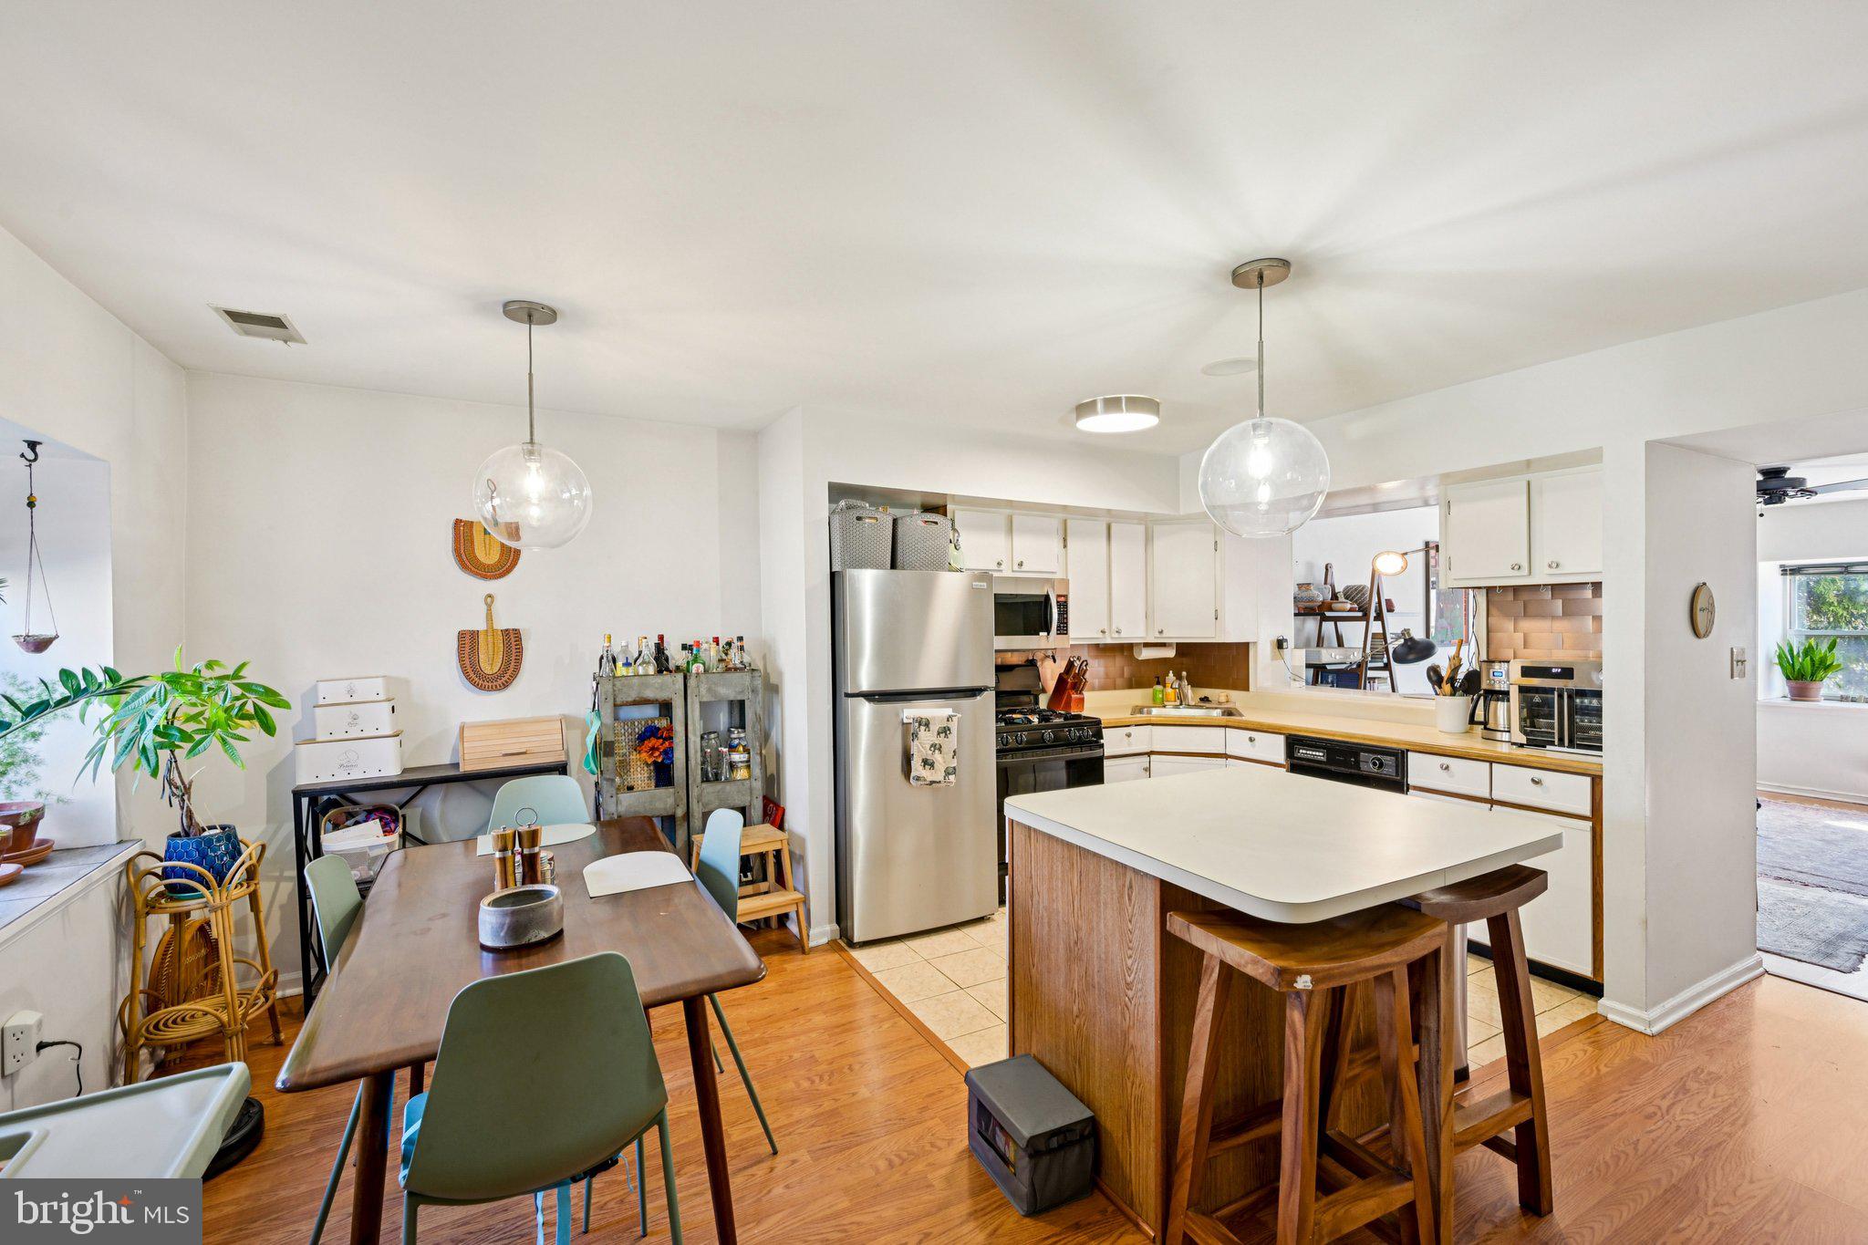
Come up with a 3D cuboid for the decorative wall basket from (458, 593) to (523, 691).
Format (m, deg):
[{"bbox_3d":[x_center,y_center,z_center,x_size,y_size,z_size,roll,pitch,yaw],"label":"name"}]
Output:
[{"bbox_3d":[-1.935,0.090,3.404,0.250,0.430,0.030,0,0,-28],"label":"decorative wall basket"}]

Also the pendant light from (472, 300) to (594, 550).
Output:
[{"bbox_3d":[-1.223,-0.595,2.373,0.320,0.743,0.320,0,0,-28],"label":"pendant light"}]

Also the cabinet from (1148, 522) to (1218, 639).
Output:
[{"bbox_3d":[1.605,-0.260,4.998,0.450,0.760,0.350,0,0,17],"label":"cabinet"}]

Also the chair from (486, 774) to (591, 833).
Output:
[{"bbox_3d":[-1.383,1.020,2.751,0.480,0.870,0.530,-1,0,-28],"label":"chair"}]

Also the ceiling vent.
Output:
[{"bbox_3d":[-2.174,-0.955,2.517,0.190,0.020,0.290,0,0,-28],"label":"ceiling vent"}]

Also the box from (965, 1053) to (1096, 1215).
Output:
[{"bbox_3d":[0.254,1.351,2.069,0.200,0.205,0.300,0,0,-28],"label":"box"}]

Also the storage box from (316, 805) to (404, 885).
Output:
[{"bbox_3d":[-2.210,0.849,3.012,0.250,0.280,0.230,-1,0,-28],"label":"storage box"}]

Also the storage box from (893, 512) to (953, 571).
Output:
[{"bbox_3d":[-0.114,-0.382,3.864,0.295,0.290,0.330,-1,0,-28],"label":"storage box"}]

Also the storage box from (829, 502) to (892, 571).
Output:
[{"bbox_3d":[-0.379,-0.369,3.725,0.260,0.275,0.310,0,0,-28],"label":"storage box"}]

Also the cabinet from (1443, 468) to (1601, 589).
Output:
[{"bbox_3d":[2.696,-0.405,3.436,0.320,0.475,0.720,0,0,-28],"label":"cabinet"}]

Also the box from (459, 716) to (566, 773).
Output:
[{"bbox_3d":[-1.808,0.511,3.353,0.390,0.188,0.220,0,0,-28],"label":"box"}]

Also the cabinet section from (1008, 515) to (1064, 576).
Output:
[{"bbox_3d":[0.505,-0.444,4.543,0.352,0.332,0.312,0,0,-29],"label":"cabinet section"}]

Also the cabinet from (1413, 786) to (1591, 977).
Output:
[{"bbox_3d":[2.550,1.020,3.308,0.580,0.610,0.650,-1,0,-28],"label":"cabinet"}]

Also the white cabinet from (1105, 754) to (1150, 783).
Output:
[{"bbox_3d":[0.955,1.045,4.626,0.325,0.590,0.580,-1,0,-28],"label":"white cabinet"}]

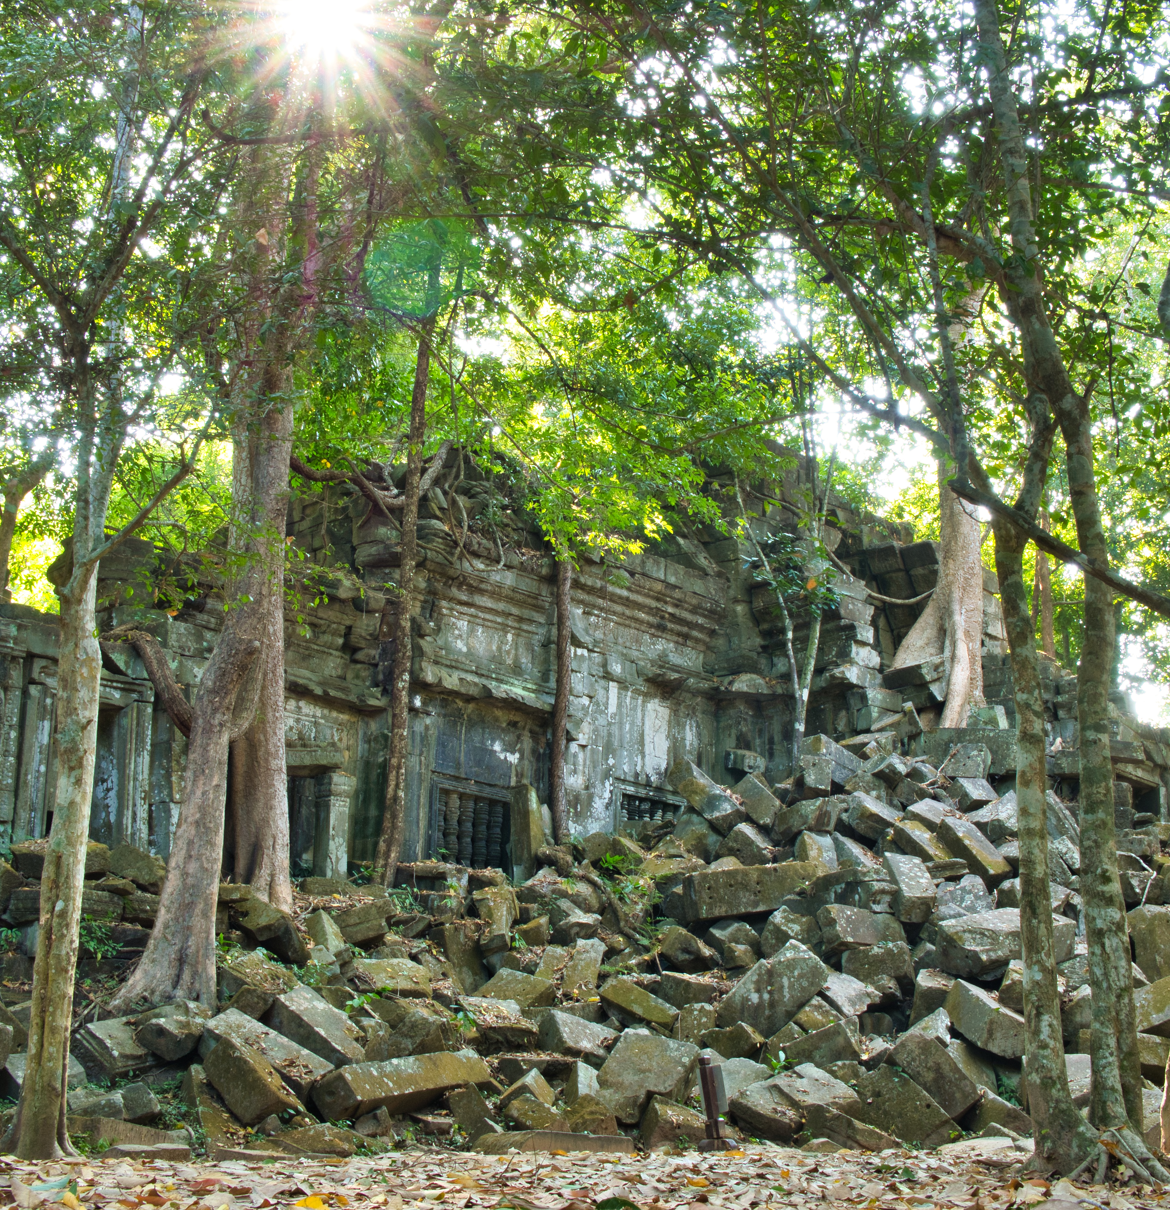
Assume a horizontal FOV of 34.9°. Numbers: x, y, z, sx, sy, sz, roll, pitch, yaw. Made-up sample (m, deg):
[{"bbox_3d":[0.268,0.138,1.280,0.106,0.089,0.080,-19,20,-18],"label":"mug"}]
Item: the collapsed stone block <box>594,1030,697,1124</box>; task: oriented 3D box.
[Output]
[{"bbox_3d":[0.500,3.695,14.501,0.576,0.550,0.389,5,-23,20],"label":"collapsed stone block"}]

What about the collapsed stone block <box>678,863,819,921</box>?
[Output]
[{"bbox_3d":[1.954,3.361,21.840,1.483,0.514,0.524,-4,-10,-15],"label":"collapsed stone block"}]

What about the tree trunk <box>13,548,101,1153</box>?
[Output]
[{"bbox_3d":[-3.586,1.629,12.828,0.440,4.160,0.420,0,-15,0],"label":"tree trunk"}]

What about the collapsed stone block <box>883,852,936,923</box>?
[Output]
[{"bbox_3d":[3.365,2.923,19.301,0.343,0.330,0.706,-1,27,-6],"label":"collapsed stone block"}]

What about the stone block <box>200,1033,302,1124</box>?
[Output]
[{"bbox_3d":[-2.552,3.671,14.301,0.660,0.340,0.485,43,-5,27],"label":"stone block"}]

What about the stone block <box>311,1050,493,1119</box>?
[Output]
[{"bbox_3d":[-1.631,4.295,16.695,0.407,0.330,1.820,-39,-27,23],"label":"stone block"}]

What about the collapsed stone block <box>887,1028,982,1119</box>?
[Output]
[{"bbox_3d":[2.771,3.720,14.801,0.667,0.330,0.449,43,-3,11],"label":"collapsed stone block"}]

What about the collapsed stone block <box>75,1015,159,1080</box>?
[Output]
[{"bbox_3d":[-4.304,4.089,17.221,0.579,0.229,0.463,30,19,38],"label":"collapsed stone block"}]

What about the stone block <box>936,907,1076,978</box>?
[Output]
[{"bbox_3d":[4.631,3.658,20.370,1.336,0.450,0.714,-5,3,13],"label":"stone block"}]

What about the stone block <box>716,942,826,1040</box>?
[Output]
[{"bbox_3d":[1.939,3.902,18.900,0.971,0.499,0.442,-46,-12,5],"label":"stone block"}]

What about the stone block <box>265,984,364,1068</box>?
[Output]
[{"bbox_3d":[-2.565,4.156,17.957,0.969,0.373,0.341,35,26,20],"label":"stone block"}]

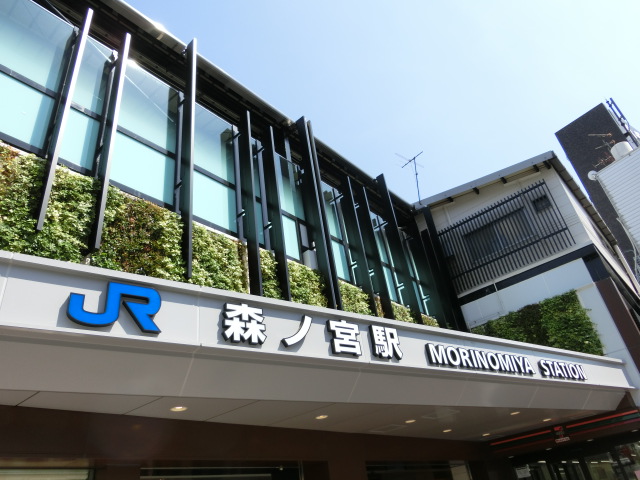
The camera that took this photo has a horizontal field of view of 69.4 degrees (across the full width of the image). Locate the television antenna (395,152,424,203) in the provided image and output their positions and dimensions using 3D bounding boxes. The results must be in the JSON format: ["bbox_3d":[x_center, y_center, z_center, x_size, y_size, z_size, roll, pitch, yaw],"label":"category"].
[{"bbox_3d":[3.355,-2.022,16.081,1.470,2.060,1.026,18,-37,-32],"label":"television antenna"}]

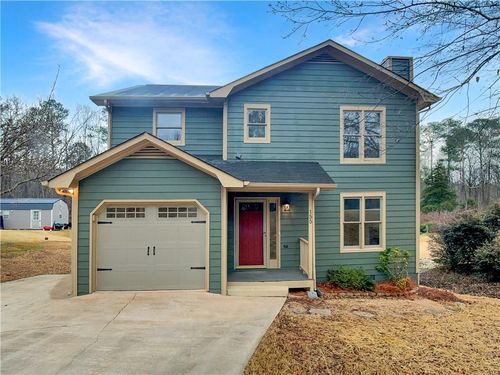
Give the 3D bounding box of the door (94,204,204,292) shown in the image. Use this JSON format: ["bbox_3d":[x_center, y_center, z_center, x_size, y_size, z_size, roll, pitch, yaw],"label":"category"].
[{"bbox_3d":[-2.497,1.521,10.250,2.770,2.180,0.100,0,0,-5],"label":"door"}]

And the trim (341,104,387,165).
[{"bbox_3d":[3.496,-1.635,12.500,1.420,1.790,0.120,0,0,-5],"label":"trim"}]

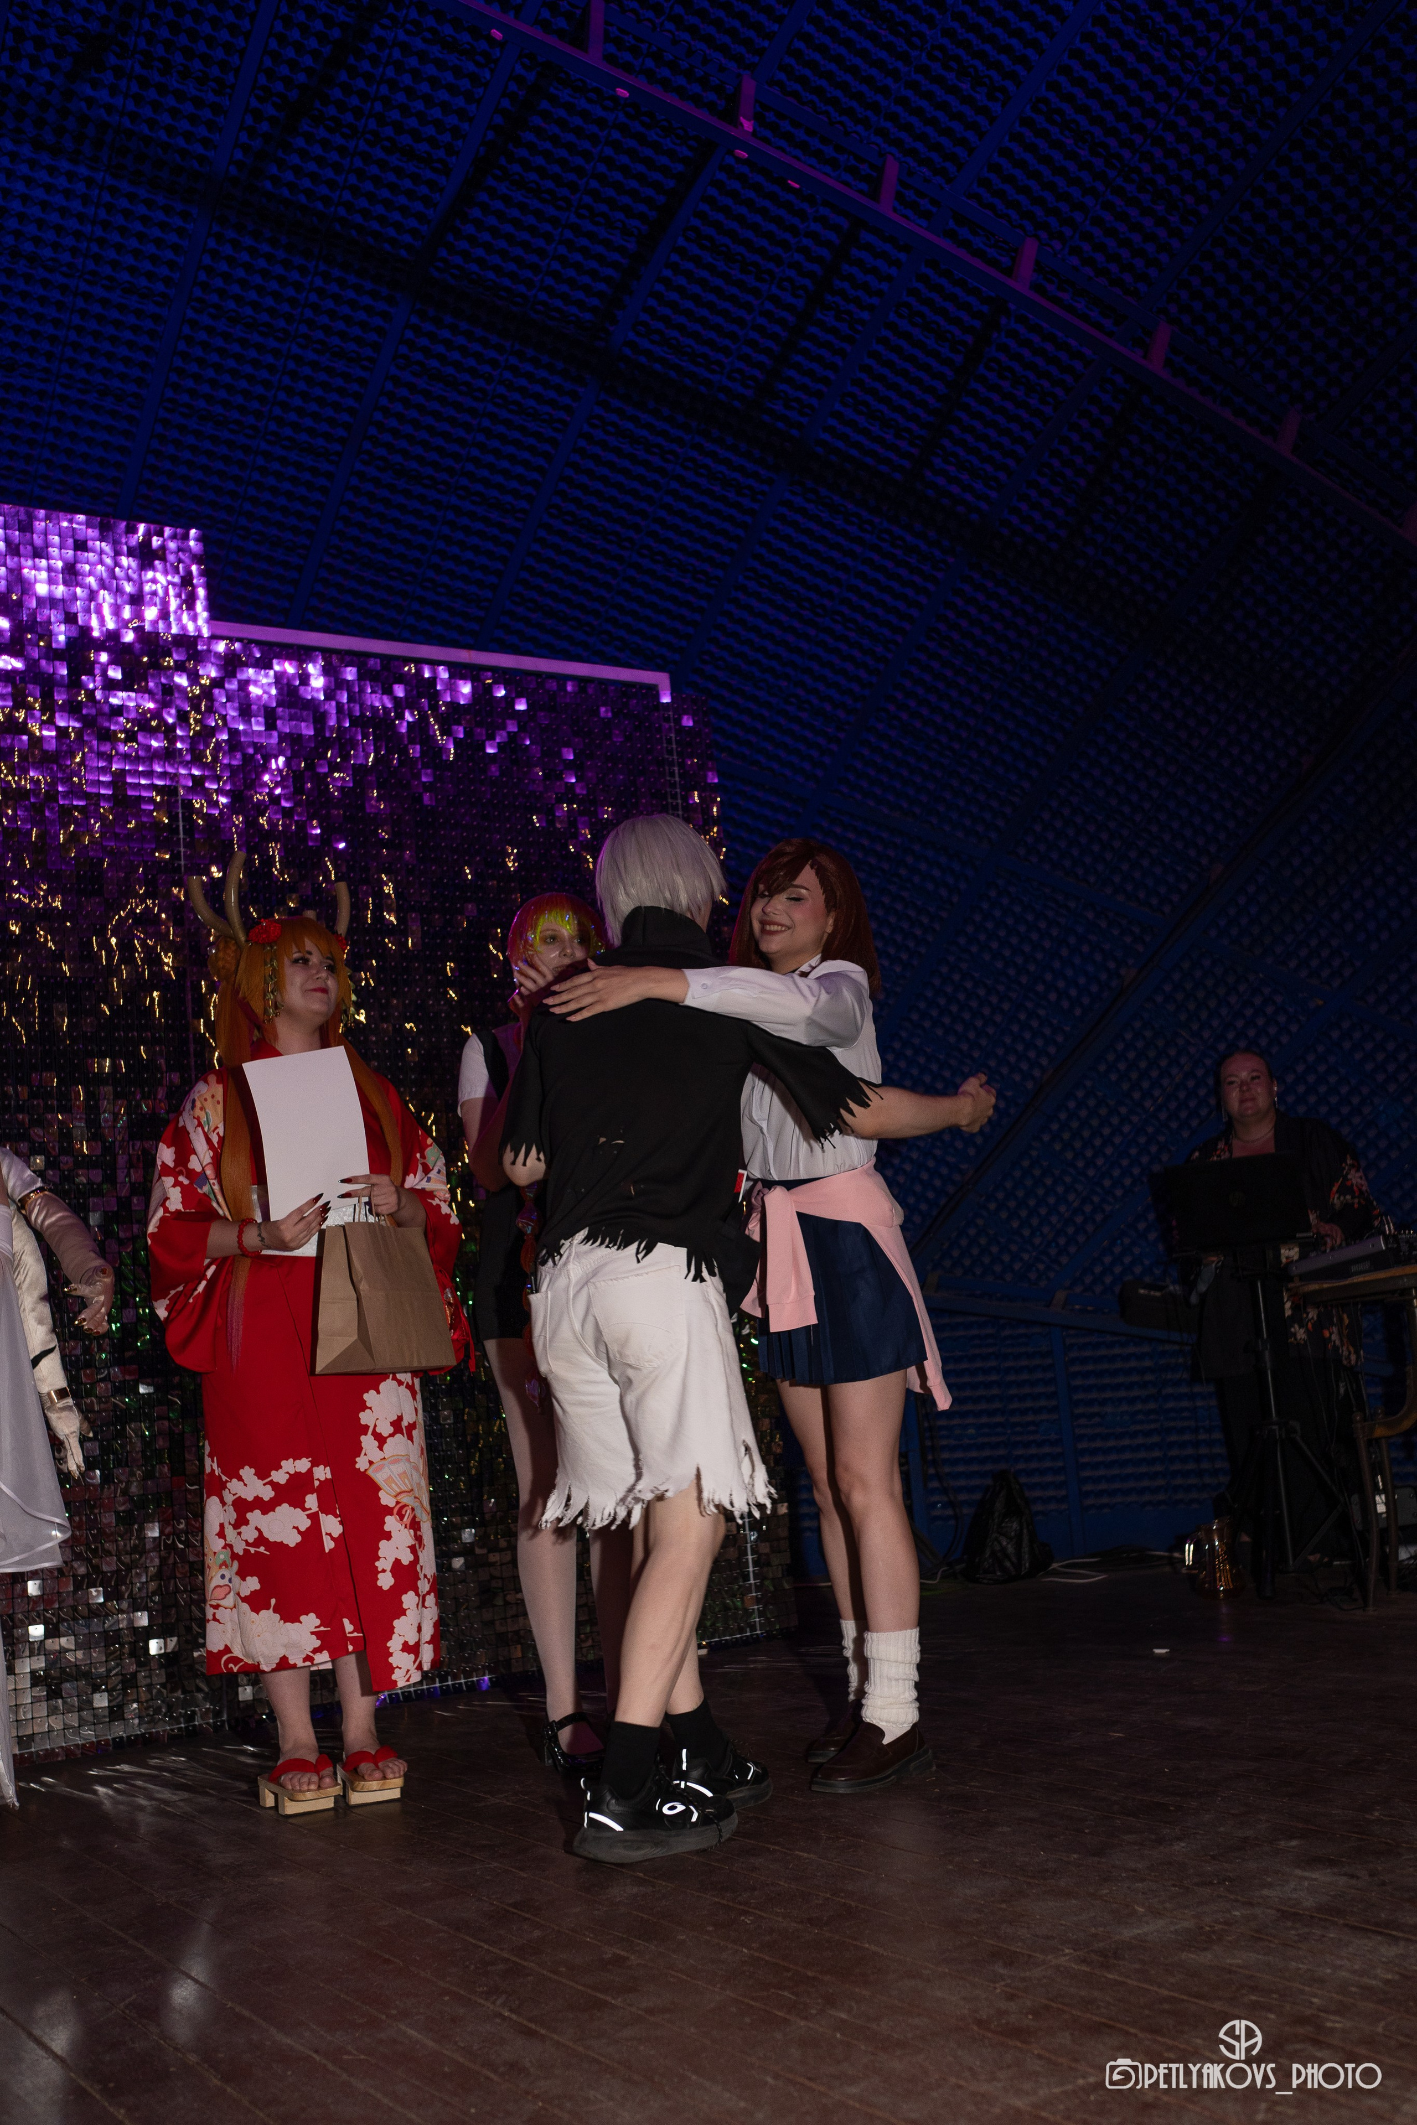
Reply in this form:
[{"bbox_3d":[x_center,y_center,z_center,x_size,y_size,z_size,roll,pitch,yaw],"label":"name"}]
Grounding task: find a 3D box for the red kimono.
[{"bbox_3d":[-0.772,0.578,4.015,0.600,1.240,0.420,-2,-9,-22],"label":"red kimono"}]

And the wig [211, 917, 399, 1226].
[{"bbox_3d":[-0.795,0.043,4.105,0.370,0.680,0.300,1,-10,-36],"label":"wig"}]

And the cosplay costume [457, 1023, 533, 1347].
[{"bbox_3d":[-0.300,0.230,4.266,0.430,0.680,0.280,-2,-9,-18],"label":"cosplay costume"}]

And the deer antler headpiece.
[{"bbox_3d":[-0.877,-0.276,4.164,0.340,0.290,0.200,1,-10,-36],"label":"deer antler headpiece"}]

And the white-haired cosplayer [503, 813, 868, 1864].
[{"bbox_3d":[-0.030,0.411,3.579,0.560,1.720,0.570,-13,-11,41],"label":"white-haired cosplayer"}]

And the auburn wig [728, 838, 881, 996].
[{"bbox_3d":[0.176,-0.266,3.954,0.270,0.330,0.260,-13,-11,41],"label":"auburn wig"}]

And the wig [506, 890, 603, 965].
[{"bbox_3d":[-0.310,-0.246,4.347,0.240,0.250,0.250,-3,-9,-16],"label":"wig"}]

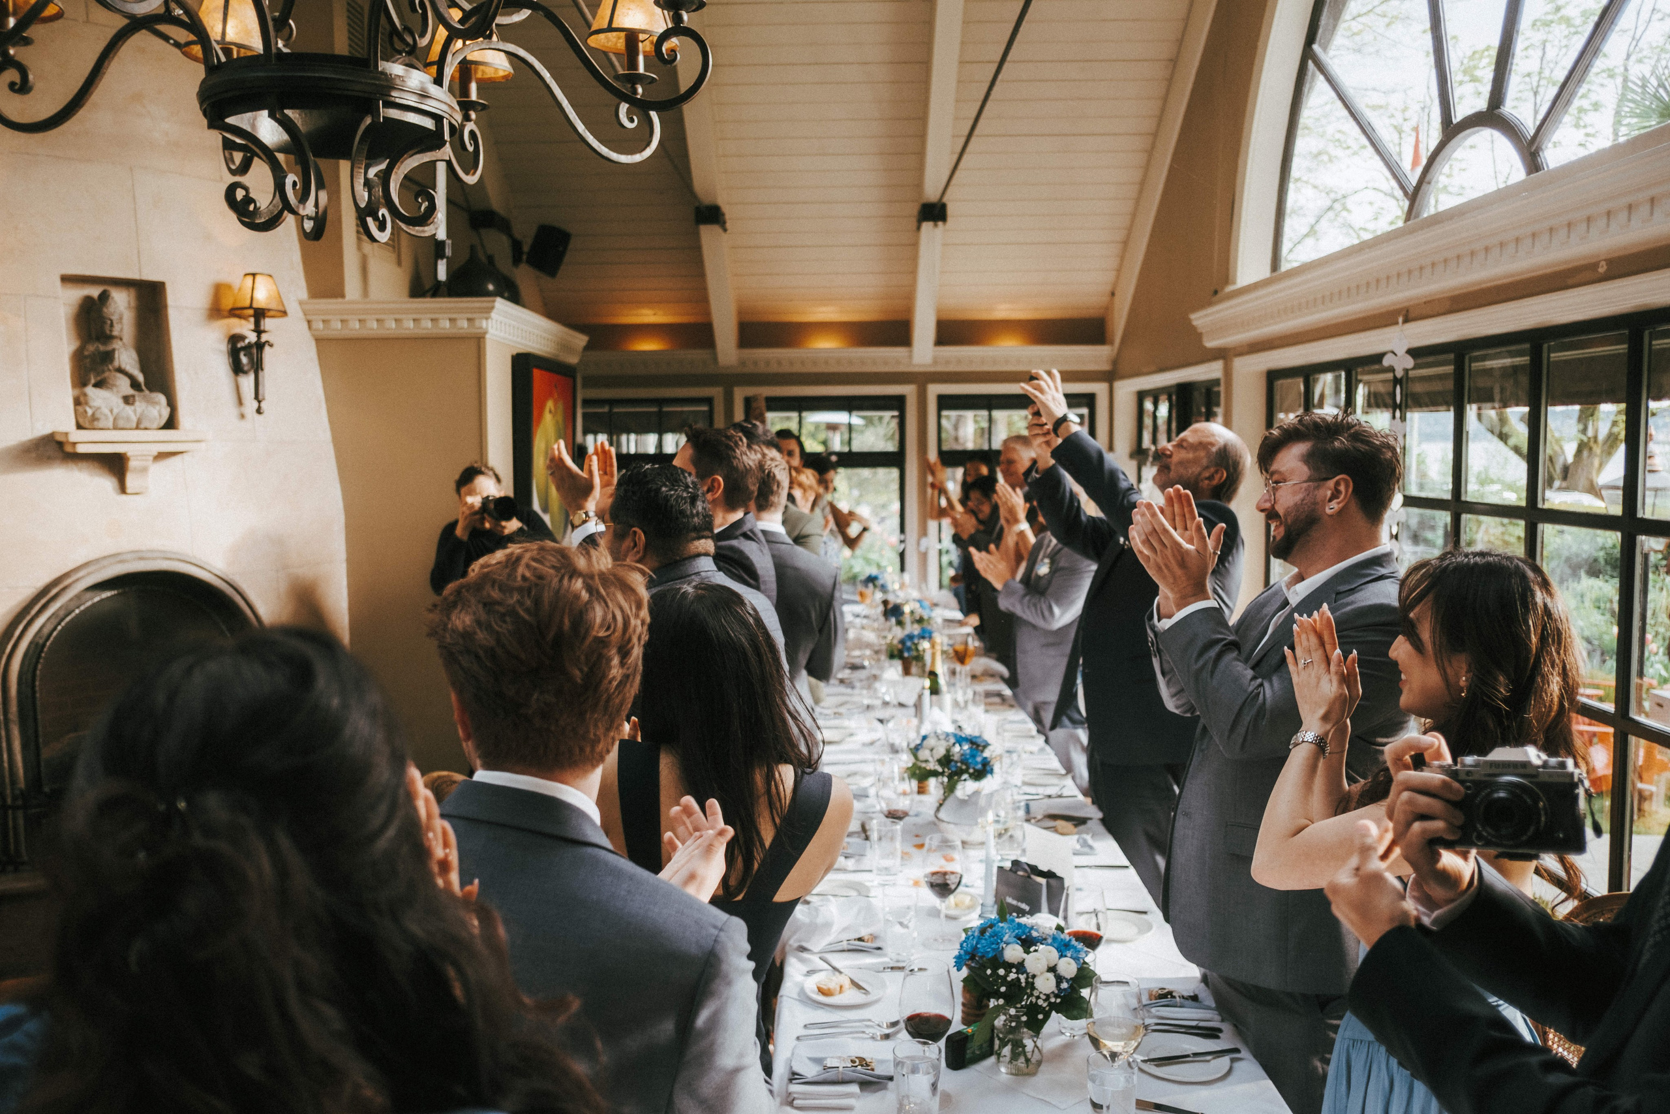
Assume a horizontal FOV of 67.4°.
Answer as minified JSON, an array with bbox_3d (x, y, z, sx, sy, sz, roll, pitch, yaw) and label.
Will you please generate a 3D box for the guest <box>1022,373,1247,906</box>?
[{"bbox_3d":[0.775,0.475,3.286,0.580,1.913,0.480,-1,5,-2],"label":"guest"}]

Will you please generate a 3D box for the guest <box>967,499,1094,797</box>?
[{"bbox_3d":[0.832,0.437,4.925,0.520,1.692,0.500,-3,6,-26],"label":"guest"}]

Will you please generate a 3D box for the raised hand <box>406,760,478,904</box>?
[{"bbox_3d":[-0.343,0.249,1.080,0.085,0.155,0.080,1,5,17],"label":"raised hand"}]

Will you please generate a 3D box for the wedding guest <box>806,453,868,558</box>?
[{"bbox_3d":[-0.014,0.280,6.876,0.460,1.678,0.440,2,6,27],"label":"wedding guest"}]

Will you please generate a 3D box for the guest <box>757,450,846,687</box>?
[{"bbox_3d":[-0.184,0.527,3.878,0.500,1.729,0.380,0,5,4],"label":"guest"}]

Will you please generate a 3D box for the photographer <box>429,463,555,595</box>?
[{"bbox_3d":[-1.178,0.520,4.376,0.470,1.679,0.440,-3,6,-27],"label":"photographer"}]

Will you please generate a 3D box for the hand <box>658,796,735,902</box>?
[{"bbox_3d":[-0.168,0.358,1.500,0.100,0.155,0.100,0,5,11],"label":"hand"}]

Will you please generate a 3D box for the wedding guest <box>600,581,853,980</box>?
[{"bbox_3d":[-0.159,0.799,1.989,0.420,1.526,0.360,-1,5,-4],"label":"wedding guest"}]

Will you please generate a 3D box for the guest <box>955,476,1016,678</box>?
[{"bbox_3d":[0.714,0.394,6.071,0.460,1.575,0.460,-4,6,-31],"label":"guest"}]

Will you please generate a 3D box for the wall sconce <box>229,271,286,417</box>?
[{"bbox_3d":[-1.894,-0.696,4.100,0.230,0.461,0.175,4,7,44],"label":"wall sconce"}]

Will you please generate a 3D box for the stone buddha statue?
[{"bbox_3d":[-2.334,-0.647,4.100,0.170,0.457,0.280,4,7,44],"label":"stone buddha statue"}]

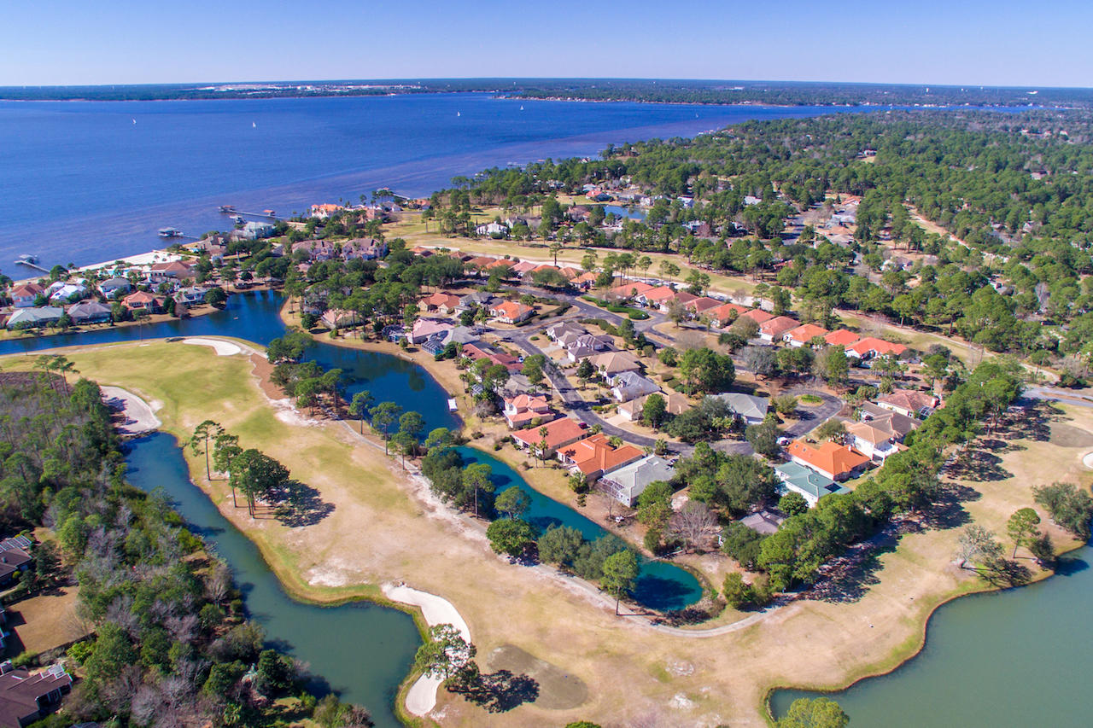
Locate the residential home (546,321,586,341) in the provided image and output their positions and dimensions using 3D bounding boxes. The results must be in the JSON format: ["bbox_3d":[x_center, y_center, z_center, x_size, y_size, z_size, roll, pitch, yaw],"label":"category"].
[{"bbox_3d":[9.570,-15.140,278.030,14.610,6.380,16.250,-15,29,-29],"label":"residential home"}]

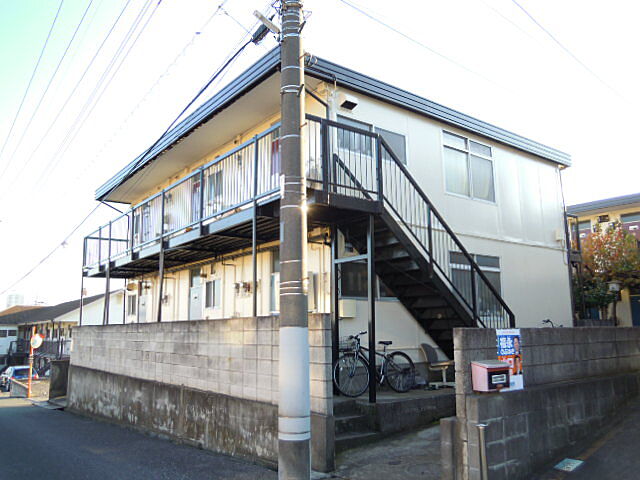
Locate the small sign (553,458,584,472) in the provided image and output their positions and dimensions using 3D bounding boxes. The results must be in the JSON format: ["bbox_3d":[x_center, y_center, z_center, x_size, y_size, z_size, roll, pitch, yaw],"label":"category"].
[{"bbox_3d":[2.425,2.187,5.029,0.265,0.015,0.180,-6,-5,-39],"label":"small sign"}]

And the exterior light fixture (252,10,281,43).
[{"bbox_3d":[-0.611,-2.459,5.963,0.130,0.200,0.460,-9,-13,40],"label":"exterior light fixture"}]

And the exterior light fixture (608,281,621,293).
[{"bbox_3d":[7.680,1.213,13.500,0.280,0.310,0.280,7,-12,-37],"label":"exterior light fixture"}]

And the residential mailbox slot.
[{"bbox_3d":[1.617,1.269,4.841,0.360,0.265,0.190,7,-12,-37],"label":"residential mailbox slot"}]

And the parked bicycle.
[{"bbox_3d":[0.960,2.056,8.639,1.700,1.040,0.570,6,-12,-35],"label":"parked bicycle"}]

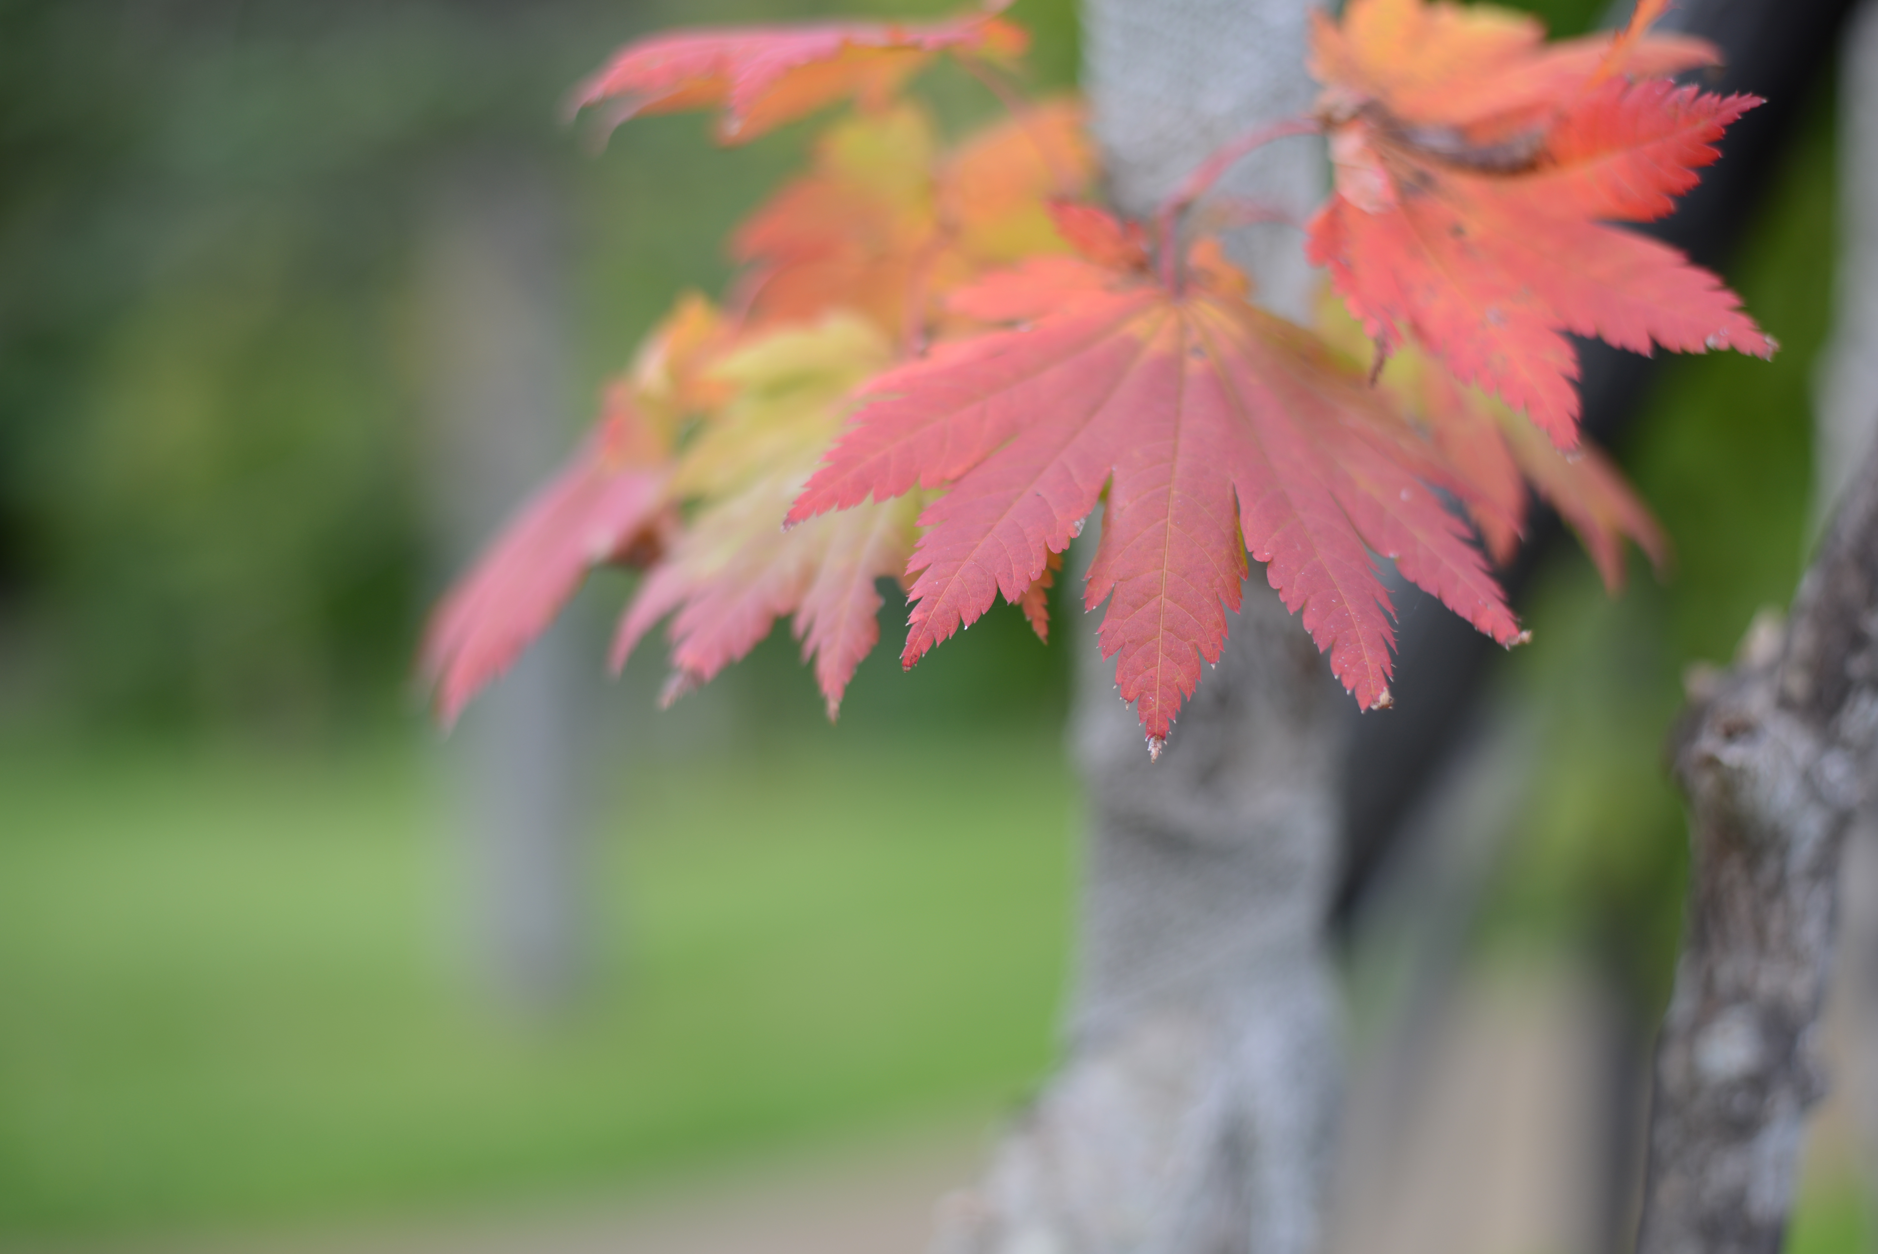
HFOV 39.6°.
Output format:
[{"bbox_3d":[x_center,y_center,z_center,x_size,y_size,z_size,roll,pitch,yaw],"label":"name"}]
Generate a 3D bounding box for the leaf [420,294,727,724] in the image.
[{"bbox_3d":[-0.083,-0.026,0.590,0.070,0.095,0.040,24,-10,45],"label":"leaf"}]

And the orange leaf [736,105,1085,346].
[{"bbox_3d":[-0.006,-0.096,0.620,0.088,0.062,0.050,0,-21,0],"label":"orange leaf"}]

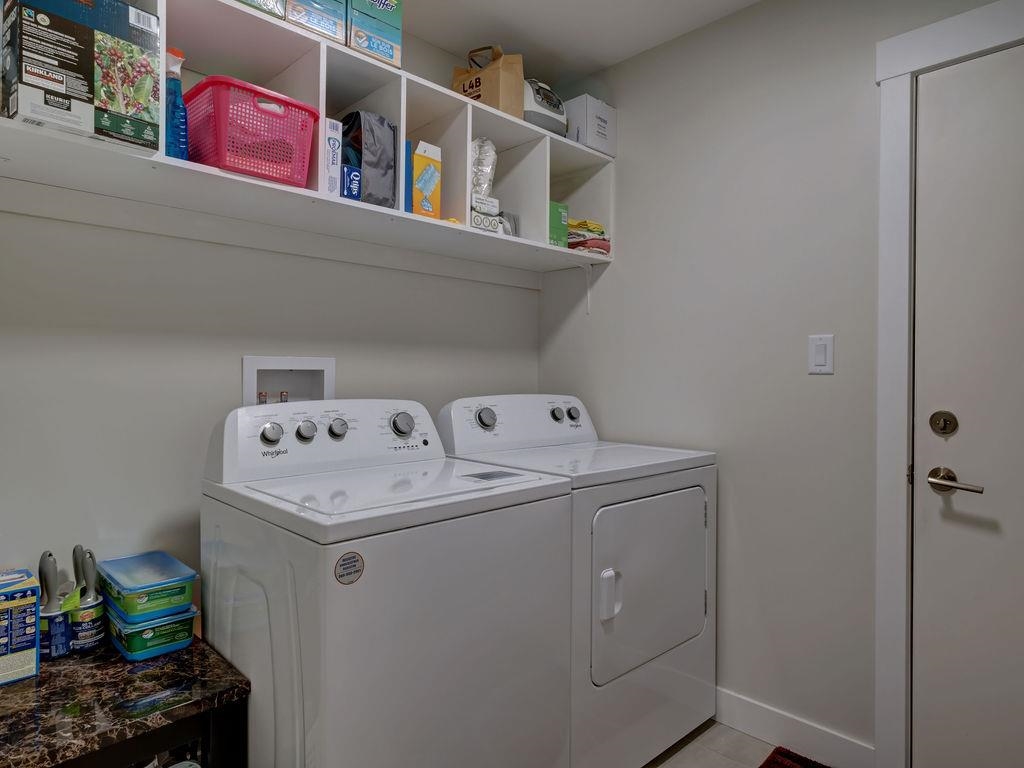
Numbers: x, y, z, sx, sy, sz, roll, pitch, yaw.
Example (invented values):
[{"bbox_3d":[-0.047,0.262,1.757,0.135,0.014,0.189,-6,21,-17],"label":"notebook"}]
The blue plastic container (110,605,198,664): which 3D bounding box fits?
[{"bbox_3d":[-0.853,0.554,1.392,0.145,0.073,0.272,-1,1,-42],"label":"blue plastic container"}]

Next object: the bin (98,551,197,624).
[{"bbox_3d":[-0.882,0.481,1.427,0.272,0.075,0.145,1,1,45],"label":"bin"}]

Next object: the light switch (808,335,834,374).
[{"bbox_3d":[0.941,-0.088,1.803,0.012,0.121,0.073,-1,1,-44],"label":"light switch"}]

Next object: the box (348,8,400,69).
[{"bbox_3d":[-0.463,-0.933,1.689,0.162,0.106,0.270,-1,1,-44],"label":"box"}]

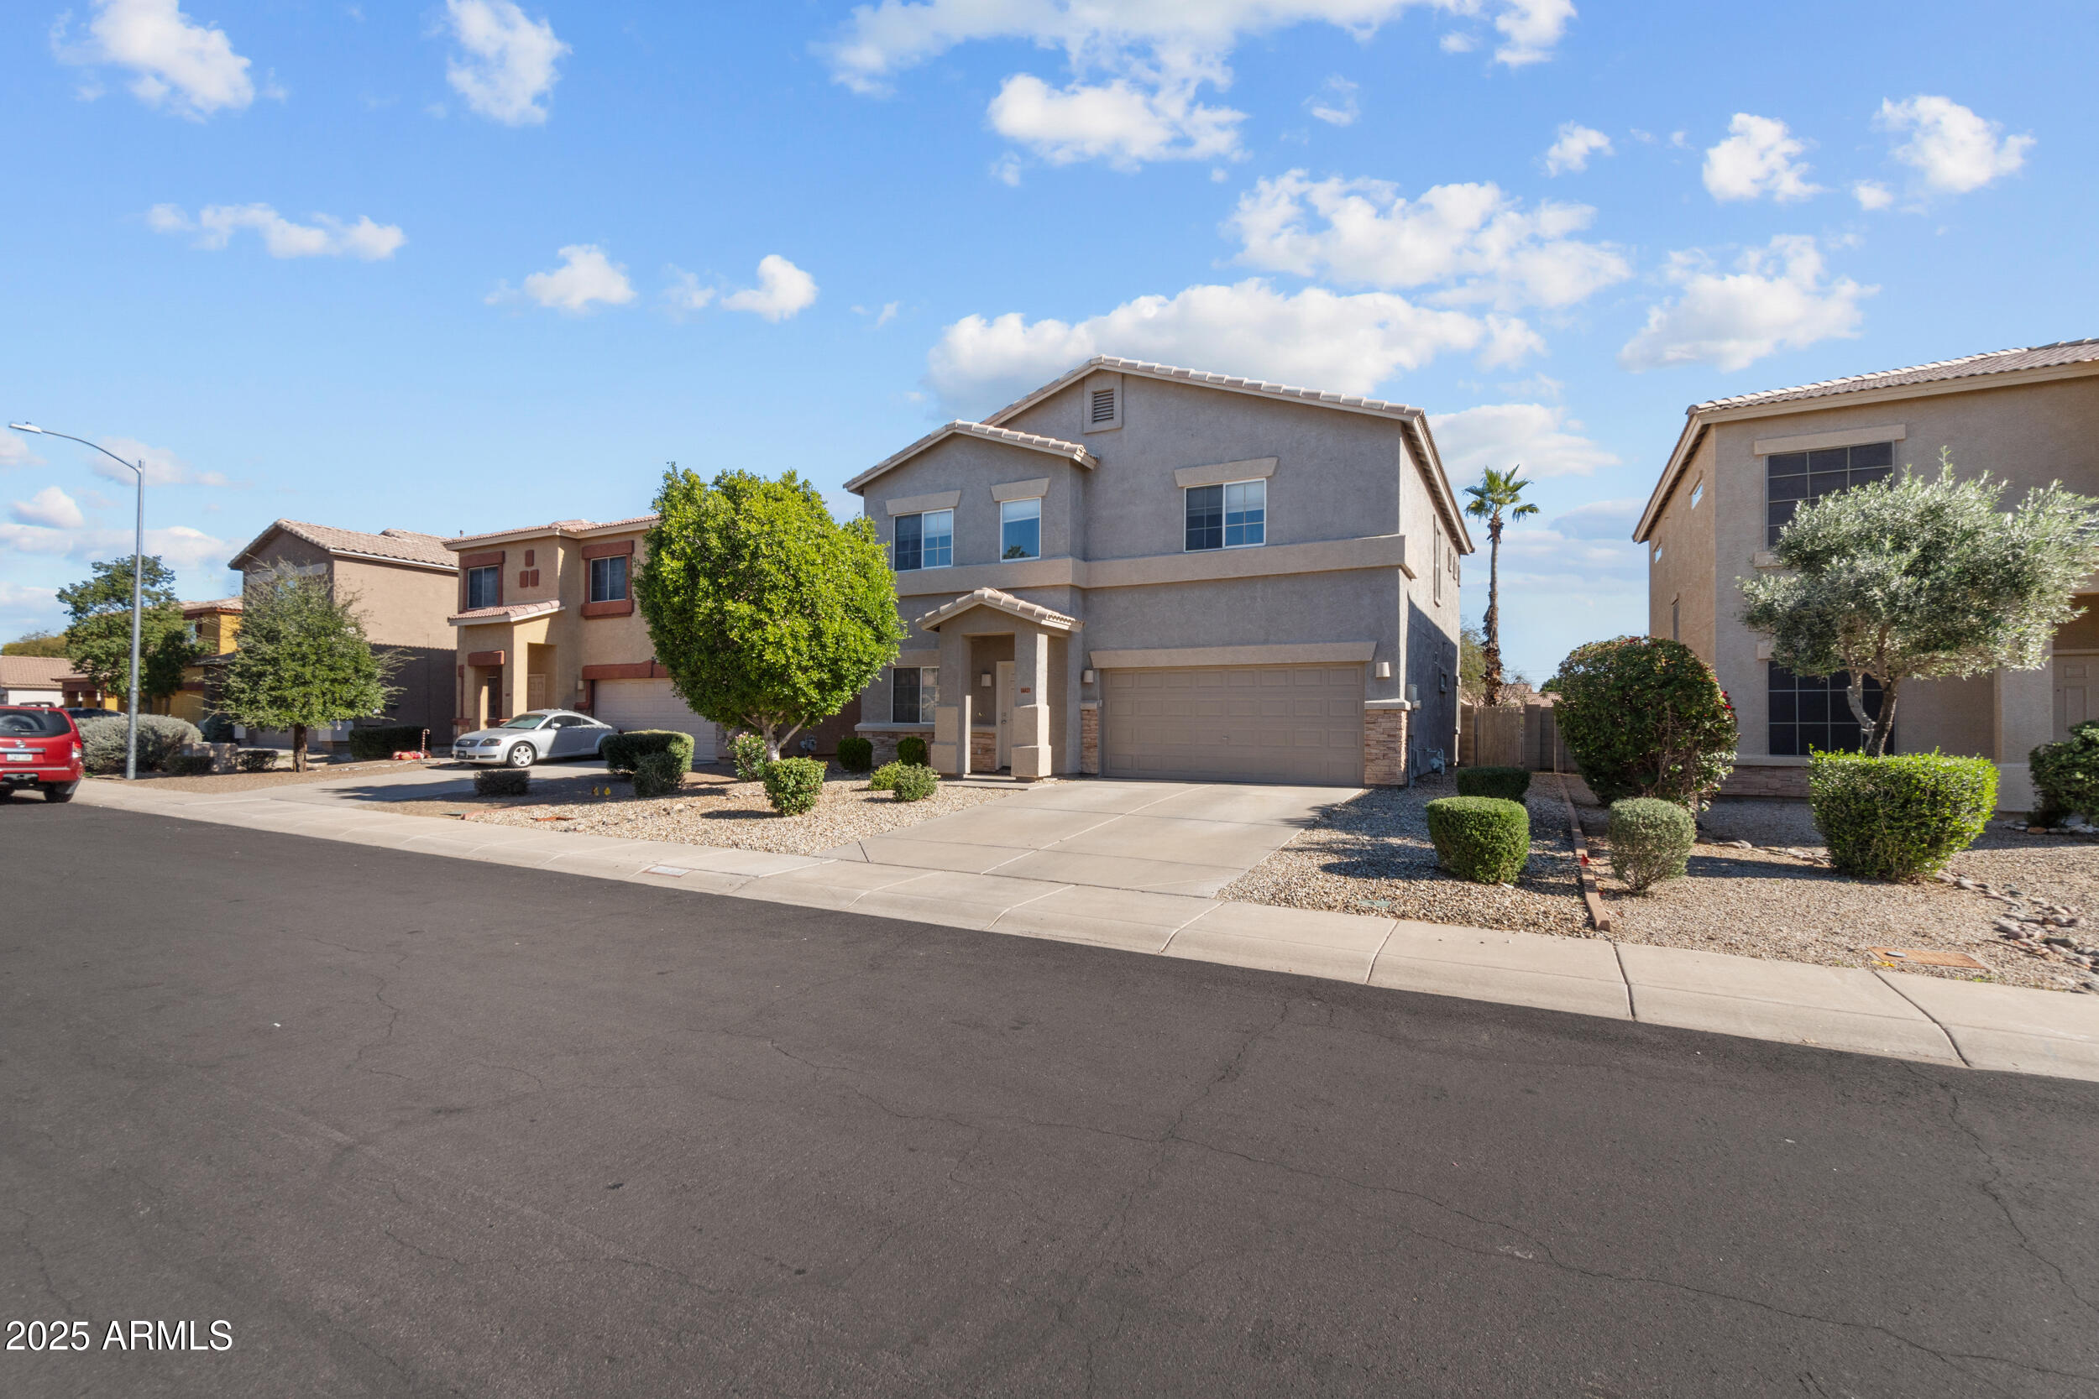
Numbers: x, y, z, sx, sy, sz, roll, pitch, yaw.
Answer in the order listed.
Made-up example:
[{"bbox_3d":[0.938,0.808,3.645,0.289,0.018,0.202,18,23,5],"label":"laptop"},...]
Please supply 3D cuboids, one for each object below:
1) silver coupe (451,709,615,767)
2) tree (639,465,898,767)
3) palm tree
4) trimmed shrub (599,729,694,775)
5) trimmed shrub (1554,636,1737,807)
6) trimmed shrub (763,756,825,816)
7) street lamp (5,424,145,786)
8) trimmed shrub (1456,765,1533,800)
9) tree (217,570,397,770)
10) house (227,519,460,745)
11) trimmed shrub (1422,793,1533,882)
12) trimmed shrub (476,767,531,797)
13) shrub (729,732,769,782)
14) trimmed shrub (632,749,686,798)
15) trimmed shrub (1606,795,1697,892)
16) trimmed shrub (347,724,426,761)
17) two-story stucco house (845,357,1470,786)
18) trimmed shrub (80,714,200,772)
[{"bbox_3d":[-12.652,0.937,21.820,1.780,1.346,4.040,0,-2,23],"label":"silver coupe"},{"bbox_3d":[-5.221,-1.343,16.756,4.808,6.018,4.808,0,-1,30],"label":"tree"},{"bbox_3d":[16.779,-3.443,32.543,2.546,10.467,2.546,0,-1,30],"label":"palm tree"},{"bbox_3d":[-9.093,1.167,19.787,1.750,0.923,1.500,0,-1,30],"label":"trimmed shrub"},{"bbox_3d":[7.403,0.422,10.939,2.000,2.426,2.000,0,-1,30],"label":"trimmed shrub"},{"bbox_3d":[-4.118,1.345,13.969,0.970,0.930,0.950,0,-2,29],"label":"trimmed shrub"},{"bbox_3d":[-21.787,-2.038,19.586,0.350,7.778,2.082,0,-1,27],"label":"street lamp"},{"bbox_3d":[6.392,1.243,12.558,0.950,0.640,0.920,0,-2,29],"label":"trimmed shrub"},{"bbox_3d":[-17.912,-0.759,21.246,3.500,5.005,3.500,0,-1,30],"label":"tree"},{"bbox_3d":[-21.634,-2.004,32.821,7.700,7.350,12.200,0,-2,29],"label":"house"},{"bbox_3d":[4.250,1.383,8.720,0.970,0.779,0.950,0,-1,30],"label":"trimmed shrub"},{"bbox_3d":[-10.726,1.589,17.164,0.930,0.570,0.850,0,-2,29],"label":"trimmed shrub"},{"bbox_3d":[-6.232,1.167,18.338,0.980,1.060,0.980,0,-2,29],"label":"shrub"},{"bbox_3d":[-7.340,1.368,16.502,0.920,0.870,0.920,0,-2,29],"label":"trimmed shrub"},{"bbox_3d":[5.585,1.319,8.156,0.700,0.880,0.700,0,-2,29],"label":"trimmed shrub"},{"bbox_3d":[-18.167,1.179,24.044,1.150,0.936,1.750,0,-1,30],"label":"trimmed shrub"},{"bbox_3d":[3.660,-2.409,21.932,11.800,8.180,14.250,0,-2,29],"label":"two-story stucco house"},{"bbox_3d":[-24.936,1.176,23.880,2.600,1.580,2.100,0,-2,29],"label":"trimmed shrub"}]

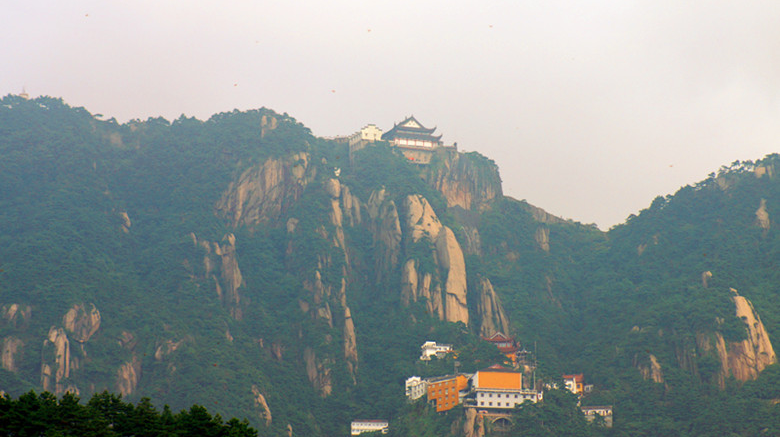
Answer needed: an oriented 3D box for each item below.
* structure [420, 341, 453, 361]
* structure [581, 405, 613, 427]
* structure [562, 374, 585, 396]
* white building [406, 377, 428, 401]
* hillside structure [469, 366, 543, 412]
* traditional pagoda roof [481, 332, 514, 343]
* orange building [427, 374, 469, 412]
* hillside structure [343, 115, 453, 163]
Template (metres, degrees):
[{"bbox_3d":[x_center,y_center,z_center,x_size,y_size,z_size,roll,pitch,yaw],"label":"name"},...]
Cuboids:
[{"bbox_3d":[19.257,55.079,2690.000,12.300,7.800,8.000,1,-12,-3],"label":"structure"},{"bbox_3d":[83.928,80.473,2640.000,12.500,8.300,7.500,-1,-12,5],"label":"structure"},{"bbox_3d":[75.145,67.978,2660.000,8.300,8.300,7.000,0,-12,0],"label":"structure"},{"bbox_3d":[10.852,69.616,2660.000,6.000,9.300,8.500,11,-16,-44],"label":"white building"},{"bbox_3d":[46.943,69.093,2640.000,28.000,18.000,15.000,2,-12,-9],"label":"hillside structure"},{"bbox_3d":[45.100,49.464,2700.000,12.500,4.800,11.000,1,-12,-3],"label":"traditional pagoda roof"},{"bbox_3d":[23.458,70.987,2650.000,7.500,13.000,17.500,11,-16,-43],"label":"orange building"},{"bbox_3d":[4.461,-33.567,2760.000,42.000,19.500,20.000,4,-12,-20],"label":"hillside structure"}]

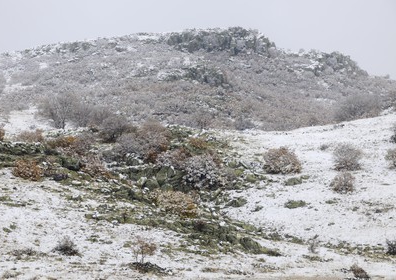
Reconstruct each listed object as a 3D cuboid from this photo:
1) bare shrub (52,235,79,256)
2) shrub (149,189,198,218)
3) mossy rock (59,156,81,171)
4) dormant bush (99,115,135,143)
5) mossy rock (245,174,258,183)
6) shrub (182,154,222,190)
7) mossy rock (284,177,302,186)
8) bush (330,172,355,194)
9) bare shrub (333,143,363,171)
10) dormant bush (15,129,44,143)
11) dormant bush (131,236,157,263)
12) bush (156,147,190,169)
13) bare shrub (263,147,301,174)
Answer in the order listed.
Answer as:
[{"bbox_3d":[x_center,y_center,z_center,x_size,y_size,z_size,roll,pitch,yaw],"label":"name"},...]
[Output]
[{"bbox_3d":[-5.176,4.192,64.287,1.064,0.760,0.958,0,-2,0],"label":"bare shrub"},{"bbox_3d":[-1.290,3.344,86.000,2.554,1.548,2.247,0,-1,0],"label":"shrub"},{"bbox_3d":[-7.440,1.371,95.305,1.354,0.749,1.016,0,-2,0],"label":"mossy rock"},{"bbox_3d":[-5.915,-0.845,120.000,2.708,2.016,2.383,0,-1,0],"label":"dormant bush"},{"bbox_3d":[2.920,2.102,89.152,0.740,0.401,0.555,0,-2,0],"label":"mossy rock"},{"bbox_3d":[0.265,1.910,96.000,2.281,2.074,2.007,0,-1,0],"label":"shrub"},{"bbox_3d":[5.108,2.220,87.356,0.932,0.491,0.699,0,-2,0],"label":"mossy rock"},{"bbox_3d":[8.494,2.557,96.000,1.368,1.267,1.204,0,-1,0],"label":"bush"},{"bbox_3d":[8.738,0.964,95.457,1.693,1.580,1.523,0,-2,0],"label":"bare shrub"},{"bbox_3d":[-12.381,-0.331,120.000,2.138,1.008,1.882,0,-1,0],"label":"dormant bush"},{"bbox_3d":[-2.269,4.559,68.000,1.050,1.061,0.924,0,-1,0],"label":"dormant bush"},{"bbox_3d":[-1.545,1.104,103.000,2.080,1.496,1.830,0,-1,0],"label":"bush"},{"bbox_3d":[4.779,1.173,93.473,2.097,1.545,1.887,0,-2,0],"label":"bare shrub"}]

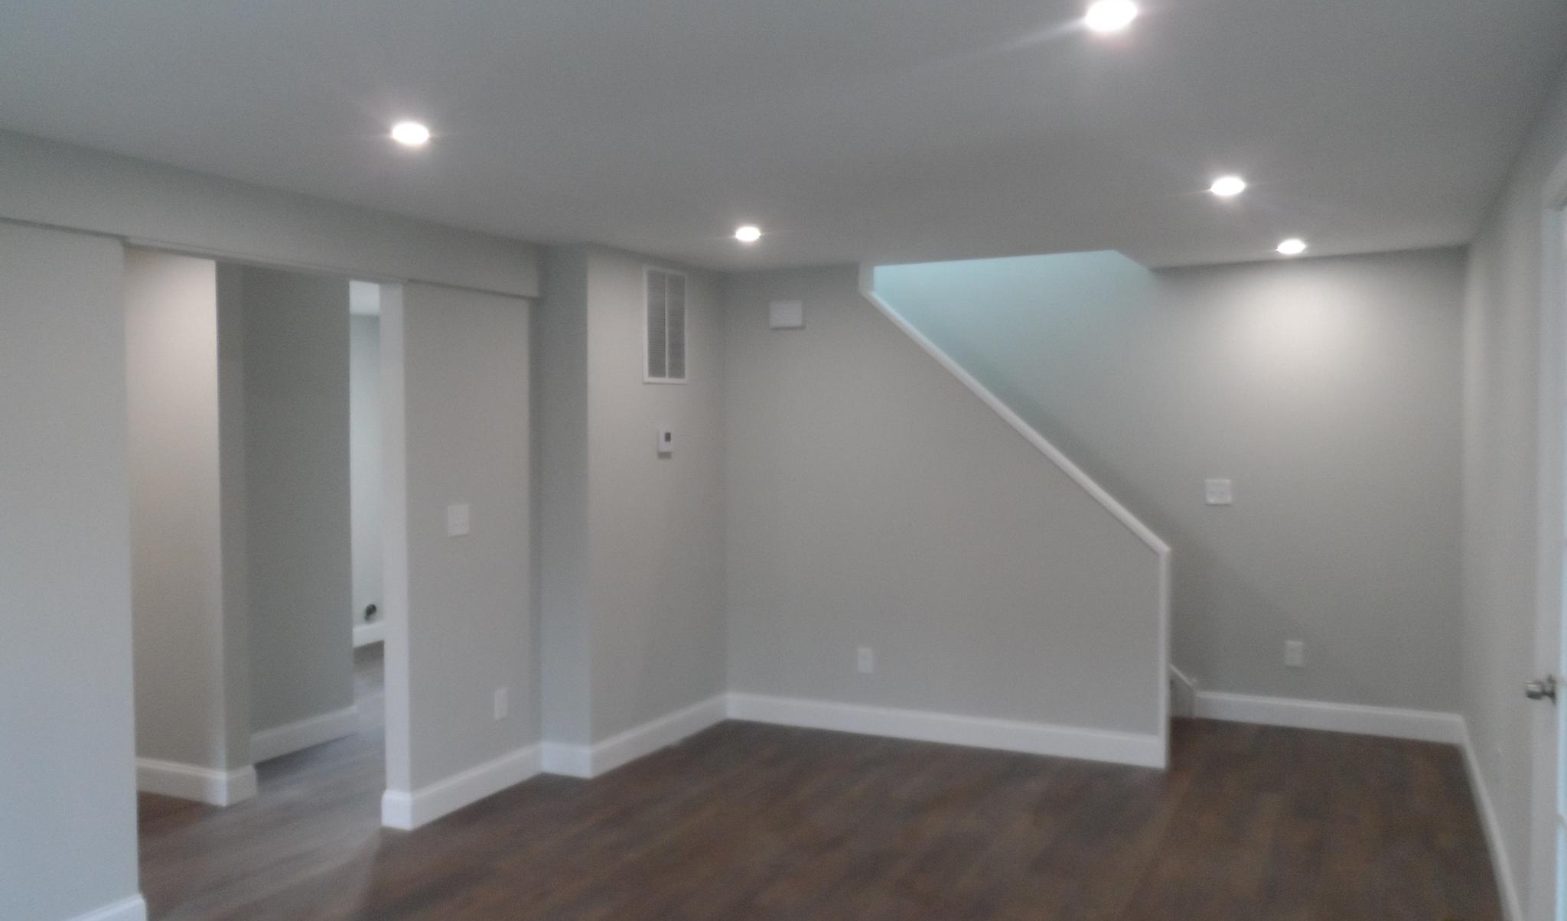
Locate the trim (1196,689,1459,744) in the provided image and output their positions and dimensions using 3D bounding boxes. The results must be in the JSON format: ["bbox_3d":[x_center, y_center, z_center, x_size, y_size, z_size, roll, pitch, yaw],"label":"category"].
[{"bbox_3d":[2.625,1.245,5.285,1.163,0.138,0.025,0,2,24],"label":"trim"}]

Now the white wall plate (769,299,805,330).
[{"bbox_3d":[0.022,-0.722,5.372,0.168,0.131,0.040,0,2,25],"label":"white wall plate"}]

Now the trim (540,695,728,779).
[{"bbox_3d":[-0.662,1.281,5.170,0.250,0.138,1.118,0,2,29],"label":"trim"}]

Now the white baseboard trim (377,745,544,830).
[{"bbox_3d":[-1.288,1.309,4.453,0.138,0.138,0.738,0,2,29],"label":"white baseboard trim"}]

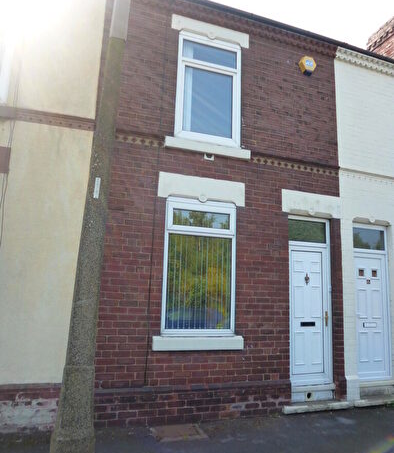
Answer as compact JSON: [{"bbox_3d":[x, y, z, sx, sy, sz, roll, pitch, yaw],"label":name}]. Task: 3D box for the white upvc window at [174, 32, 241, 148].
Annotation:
[{"bbox_3d":[0.175,-2.047,5.652,1.040,1.710,0.070,5,-11,-19],"label":"white upvc window"}]

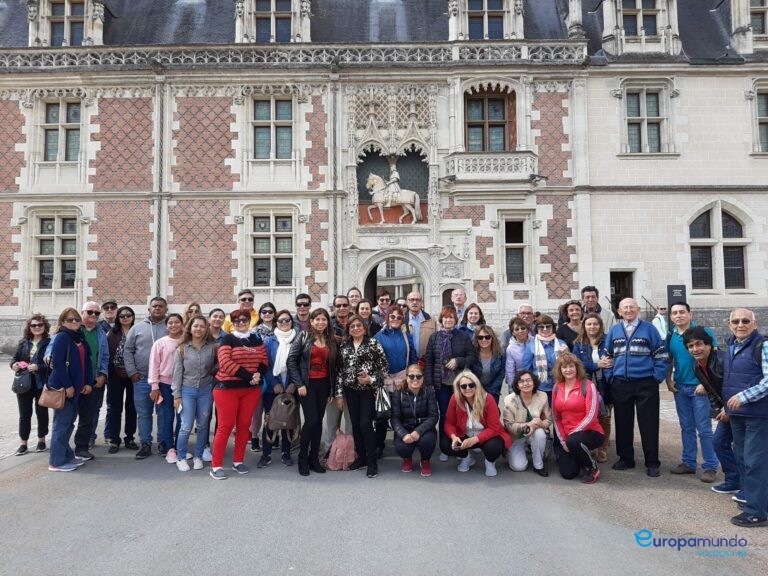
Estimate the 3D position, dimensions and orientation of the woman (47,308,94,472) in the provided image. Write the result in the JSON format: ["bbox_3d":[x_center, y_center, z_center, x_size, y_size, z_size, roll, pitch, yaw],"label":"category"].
[{"bbox_3d":[-3.235,1.038,5.939,0.380,1.630,0.450,-3,-3,37],"label":"woman"}]

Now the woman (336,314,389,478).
[{"bbox_3d":[-0.222,1.055,5.788,0.520,1.590,0.400,0,-3,-5],"label":"woman"}]

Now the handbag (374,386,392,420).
[{"bbox_3d":[-0.005,1.156,5.750,0.200,0.330,0.140,0,-3,-11],"label":"handbag"}]

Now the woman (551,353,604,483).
[{"bbox_3d":[1.907,1.253,5.759,0.500,1.190,0.660,-2,-3,27],"label":"woman"}]

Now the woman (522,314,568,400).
[{"bbox_3d":[1.714,1.067,6.120,0.500,1.570,0.330,-1,-3,10],"label":"woman"}]

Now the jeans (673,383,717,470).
[{"bbox_3d":[3.007,1.321,5.550,0.420,0.894,0.300,-2,-4,25],"label":"jeans"}]

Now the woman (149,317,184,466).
[{"bbox_3d":[-2.330,1.064,6.293,0.460,1.592,0.330,1,-4,-19],"label":"woman"}]

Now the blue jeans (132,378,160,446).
[{"bbox_3d":[-2.567,1.325,6.355,0.400,0.880,0.280,0,-3,-10],"label":"blue jeans"}]

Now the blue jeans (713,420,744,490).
[{"bbox_3d":[3.093,1.396,5.120,0.420,0.788,0.380,2,-4,-31],"label":"blue jeans"}]

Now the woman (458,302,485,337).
[{"bbox_3d":[1.059,1.017,6.851,0.470,1.691,0.320,-1,-3,7],"label":"woman"}]

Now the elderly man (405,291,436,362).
[{"bbox_3d":[0.366,0.956,6.893,0.500,1.800,0.330,-1,-3,2],"label":"elderly man"}]

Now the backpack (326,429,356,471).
[{"bbox_3d":[-0.431,1.648,5.850,0.290,0.400,0.190,0,-3,-3],"label":"backpack"}]

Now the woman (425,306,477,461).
[{"bbox_3d":[0.712,1.017,6.291,0.560,1.630,0.360,-1,-3,5],"label":"woman"}]

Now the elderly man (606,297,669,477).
[{"bbox_3d":[2.443,0.929,5.628,0.580,1.695,0.370,-2,-4,18],"label":"elderly man"}]

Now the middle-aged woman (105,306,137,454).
[{"bbox_3d":[-2.981,1.022,6.550,0.470,1.623,0.320,1,-3,-16],"label":"middle-aged woman"}]

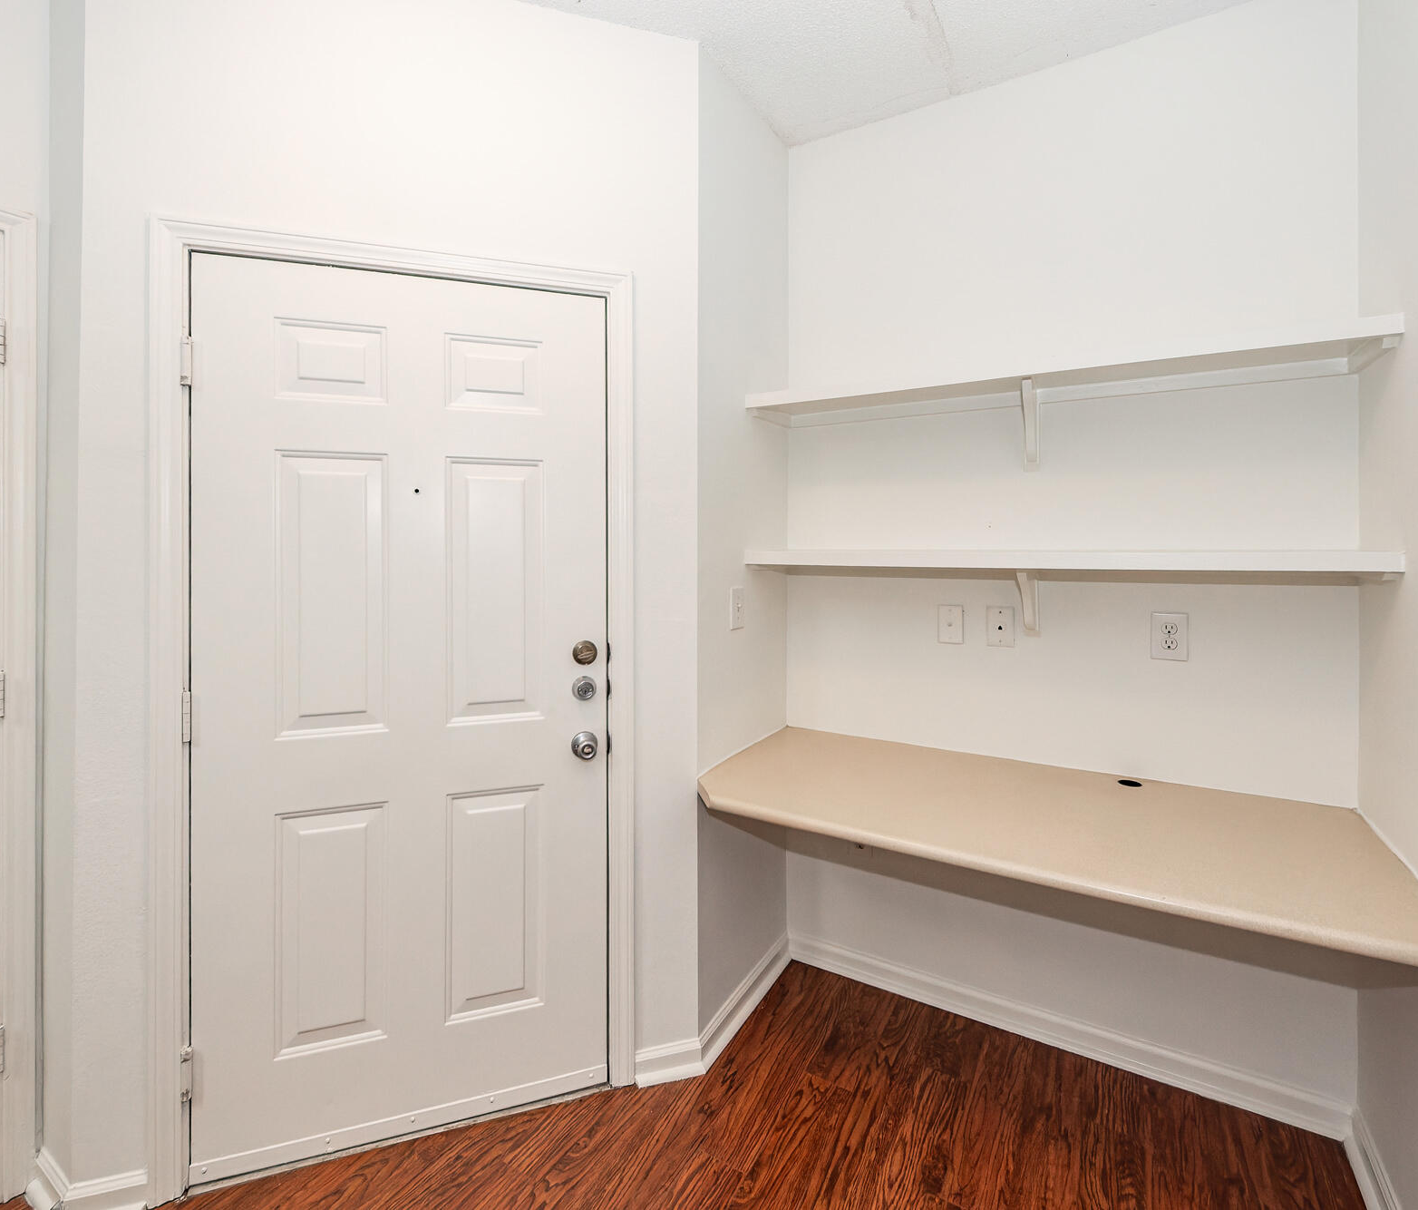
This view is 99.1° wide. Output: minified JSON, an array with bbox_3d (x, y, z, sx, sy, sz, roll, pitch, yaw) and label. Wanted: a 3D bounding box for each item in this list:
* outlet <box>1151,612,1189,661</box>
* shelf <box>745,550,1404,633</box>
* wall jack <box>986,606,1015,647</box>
[{"bbox_3d":[1.203,0.082,1.577,0.078,0.122,0.008,1,3,29],"label":"outlet"},{"bbox_3d":[0.803,-0.021,1.620,1.385,0.240,0.290,2,4,31],"label":"shelf"},{"bbox_3d":[0.848,0.062,1.757,0.072,0.115,0.008,1,3,29],"label":"wall jack"}]

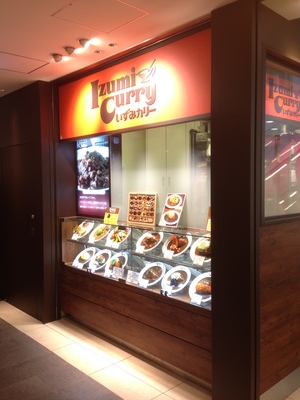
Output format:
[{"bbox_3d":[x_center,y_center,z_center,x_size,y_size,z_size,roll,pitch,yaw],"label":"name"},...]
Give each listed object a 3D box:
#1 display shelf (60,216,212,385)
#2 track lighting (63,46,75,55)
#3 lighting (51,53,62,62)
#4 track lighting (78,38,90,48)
[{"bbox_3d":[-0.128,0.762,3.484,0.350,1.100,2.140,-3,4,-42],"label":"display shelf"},{"bbox_3d":[-0.629,-1.153,2.942,0.100,0.070,0.100,-3,4,-42],"label":"track lighting"},{"bbox_3d":[-0.762,-1.160,3.108,0.100,0.070,0.100,-1,3,0],"label":"lighting"},{"bbox_3d":[-0.480,-1.148,2.797,0.100,0.070,0.100,-3,4,-42],"label":"track lighting"}]

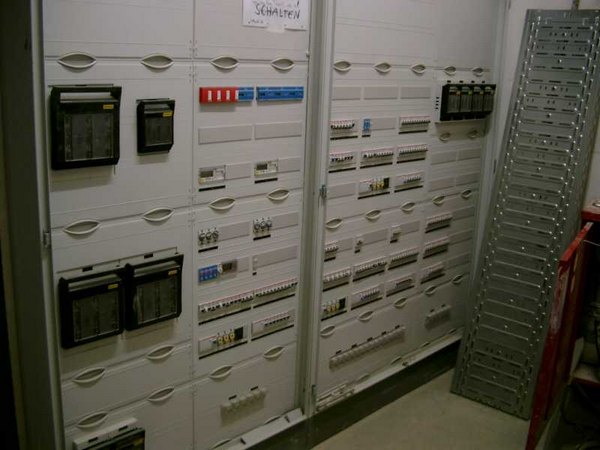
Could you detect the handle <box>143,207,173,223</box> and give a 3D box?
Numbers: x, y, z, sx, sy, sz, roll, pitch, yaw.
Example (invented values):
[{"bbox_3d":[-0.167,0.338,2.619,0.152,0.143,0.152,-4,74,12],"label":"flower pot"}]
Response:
[{"bbox_3d":[-0.420,-0.031,1.920,0.021,0.045,0.110,16,20,42],"label":"handle"}]

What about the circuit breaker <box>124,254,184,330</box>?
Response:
[{"bbox_3d":[-0.445,0.203,1.973,0.047,0.196,0.176,16,20,43],"label":"circuit breaker"}]

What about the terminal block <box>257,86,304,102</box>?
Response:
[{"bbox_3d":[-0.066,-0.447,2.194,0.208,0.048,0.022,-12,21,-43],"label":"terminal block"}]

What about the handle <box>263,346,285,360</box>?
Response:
[{"bbox_3d":[-0.095,0.481,2.413,0.021,0.045,0.110,16,20,42],"label":"handle"}]

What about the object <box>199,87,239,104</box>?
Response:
[{"bbox_3d":[-0.252,-0.407,2.012,0.022,0.047,0.143,16,20,43],"label":"object"}]

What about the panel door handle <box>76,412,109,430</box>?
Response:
[{"bbox_3d":[-0.620,0.591,1.926,0.020,0.036,0.101,16,20,43],"label":"panel door handle"}]

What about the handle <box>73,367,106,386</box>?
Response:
[{"bbox_3d":[-0.618,0.446,1.886,0.020,0.036,0.101,16,20,43],"label":"handle"}]

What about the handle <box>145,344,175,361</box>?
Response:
[{"bbox_3d":[-0.440,0.406,2.034,0.021,0.045,0.110,16,20,42],"label":"handle"}]

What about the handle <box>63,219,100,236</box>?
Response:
[{"bbox_3d":[-0.601,0.008,1.774,0.020,0.036,0.103,16,20,43],"label":"handle"}]

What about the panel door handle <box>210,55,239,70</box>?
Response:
[{"bbox_3d":[-0.229,-0.499,1.975,0.021,0.045,0.110,16,20,42],"label":"panel door handle"}]

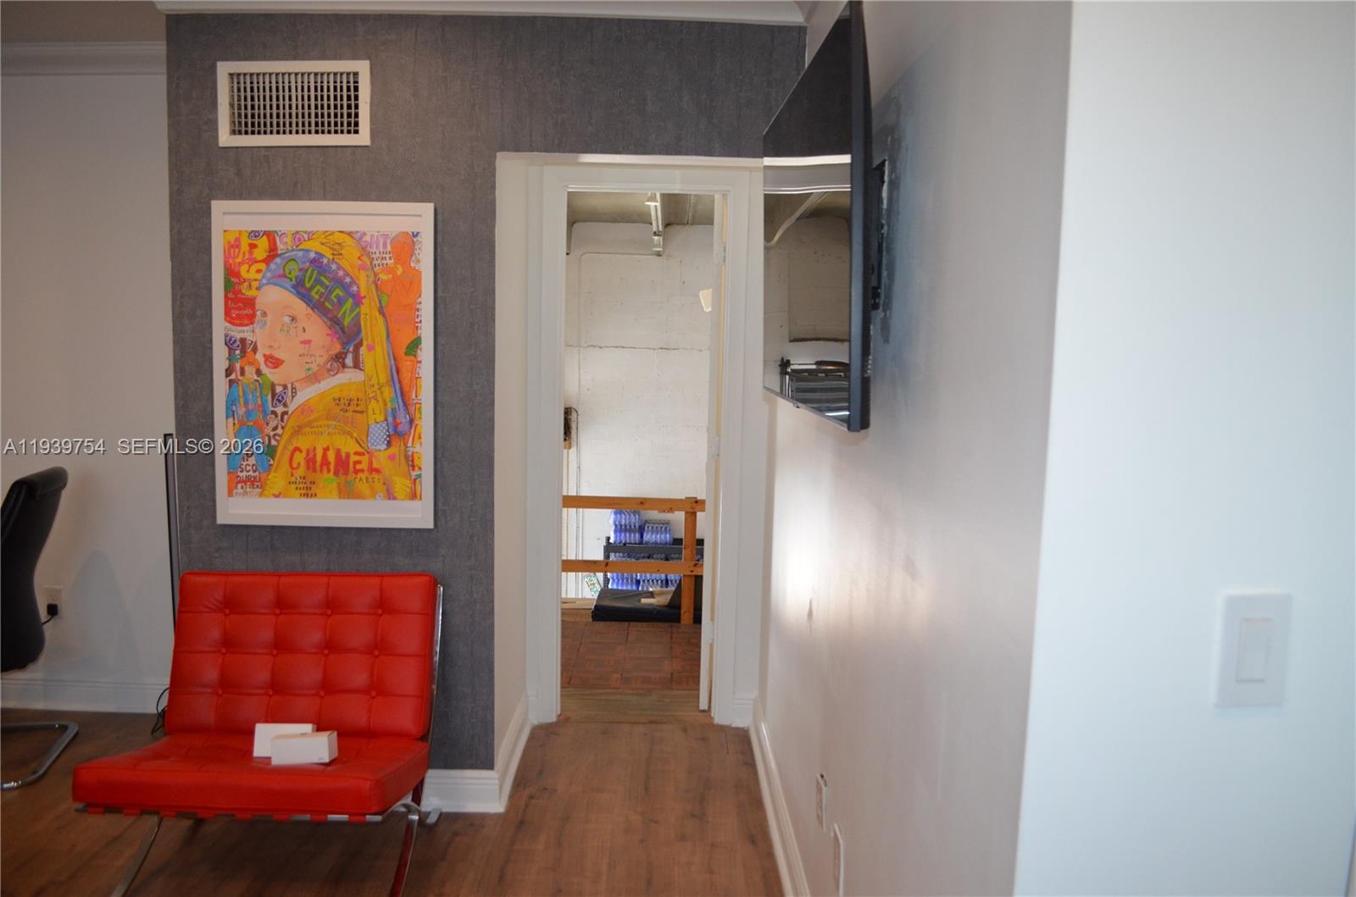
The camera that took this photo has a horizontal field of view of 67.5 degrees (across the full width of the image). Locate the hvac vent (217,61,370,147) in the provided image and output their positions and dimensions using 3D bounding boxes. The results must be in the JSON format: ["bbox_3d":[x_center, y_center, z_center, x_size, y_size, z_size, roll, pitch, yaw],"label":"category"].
[{"bbox_3d":[-1.120,-1.007,2.967,0.450,0.246,0.020,1,6,0],"label":"hvac vent"}]

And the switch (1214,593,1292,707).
[{"bbox_3d":[0.579,0.203,1.025,0.071,0.117,0.012,1,6,0],"label":"switch"}]

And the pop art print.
[{"bbox_3d":[-1.059,-0.249,3.046,0.655,0.965,0.030,1,6,0],"label":"pop art print"}]

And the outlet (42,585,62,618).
[{"bbox_3d":[-2.409,0.592,3.909,0.074,0.120,0.010,1,6,0],"label":"outlet"}]

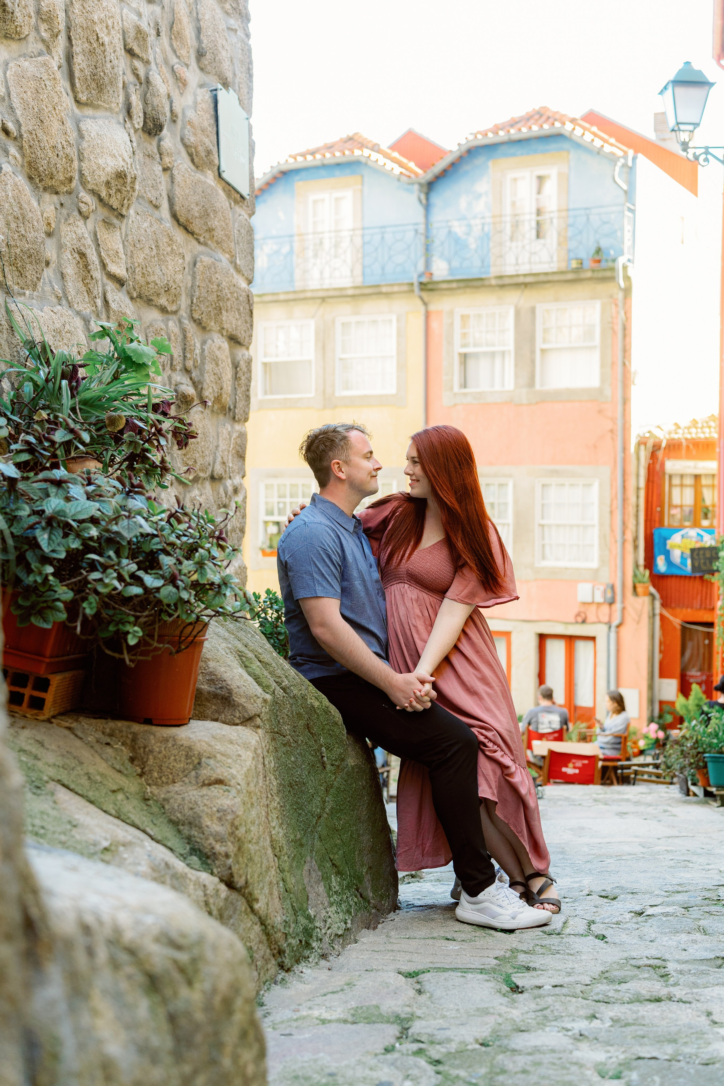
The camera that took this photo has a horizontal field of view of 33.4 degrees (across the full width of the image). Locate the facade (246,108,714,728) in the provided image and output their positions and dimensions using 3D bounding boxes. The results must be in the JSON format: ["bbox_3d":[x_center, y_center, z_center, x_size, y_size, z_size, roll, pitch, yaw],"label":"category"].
[{"bbox_3d":[2.138,-2.182,23.991,7.591,10.622,5.500,1,3,24],"label":"facade"}]

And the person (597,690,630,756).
[{"bbox_3d":[2.968,2.403,14.700,0.660,1.250,0.480,0,2,-13],"label":"person"}]

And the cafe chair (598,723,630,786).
[{"bbox_3d":[3.030,2.610,14.700,0.480,0.860,0.520,0,2,-10],"label":"cafe chair"}]

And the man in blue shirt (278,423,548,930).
[{"bbox_3d":[0.173,0.420,3.970,0.840,1.630,0.530,1,2,12],"label":"man in blue shirt"}]

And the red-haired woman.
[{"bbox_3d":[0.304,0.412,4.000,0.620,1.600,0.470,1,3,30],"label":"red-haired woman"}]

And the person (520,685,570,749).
[{"bbox_3d":[2.218,2.377,14.600,0.550,1.310,0.750,0,2,5],"label":"person"}]

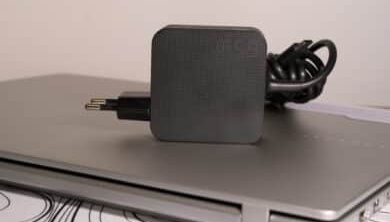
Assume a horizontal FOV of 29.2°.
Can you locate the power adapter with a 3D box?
[{"bbox_3d":[0.015,-0.025,0.528,0.170,0.075,0.092,2,12,3],"label":"power adapter"}]

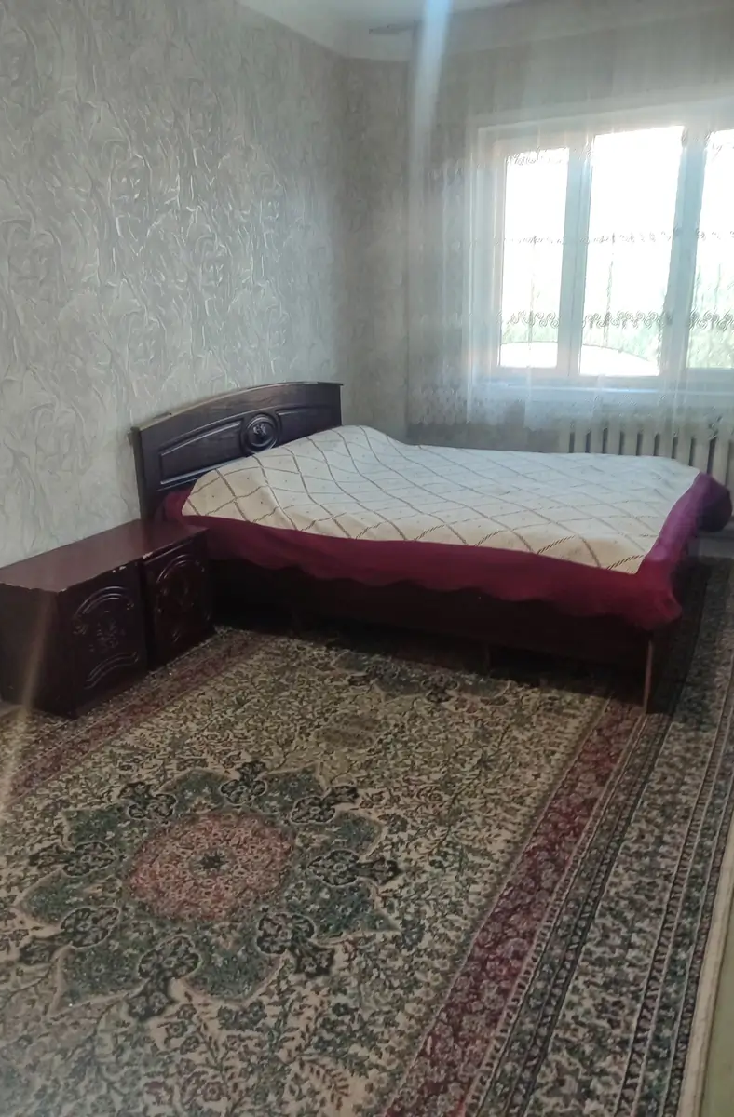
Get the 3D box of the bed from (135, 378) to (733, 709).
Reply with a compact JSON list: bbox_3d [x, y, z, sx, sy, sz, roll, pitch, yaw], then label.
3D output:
[{"bbox_3d":[0.384,-0.292,3.695,2.104,0.908,1.778,8,20,24],"label":"bed"}]

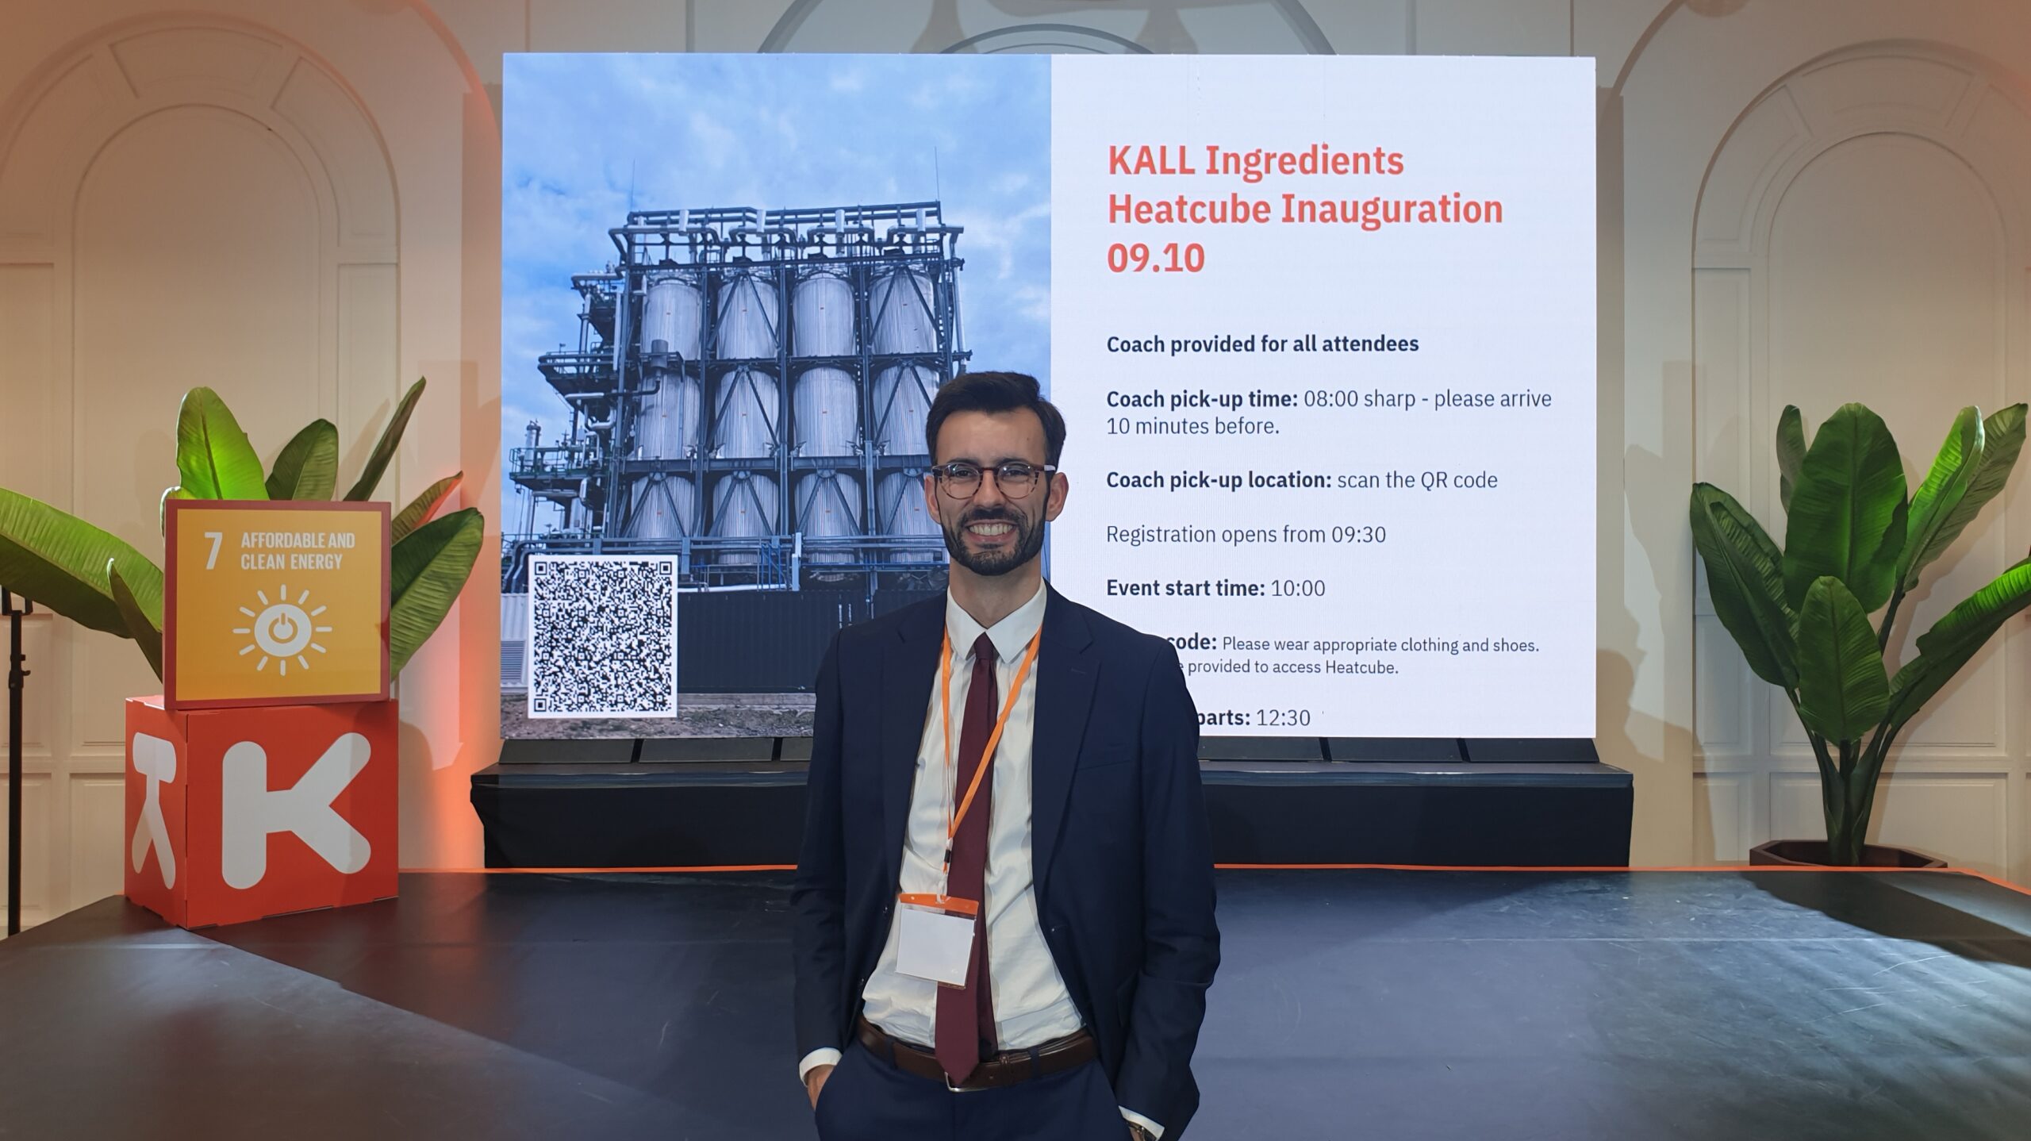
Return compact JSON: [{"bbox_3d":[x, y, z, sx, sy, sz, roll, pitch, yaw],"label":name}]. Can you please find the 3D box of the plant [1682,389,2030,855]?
[{"bbox_3d":[3.150,0.430,5.520,1.450,2.080,1.250,0,0,0],"label":"plant"}]

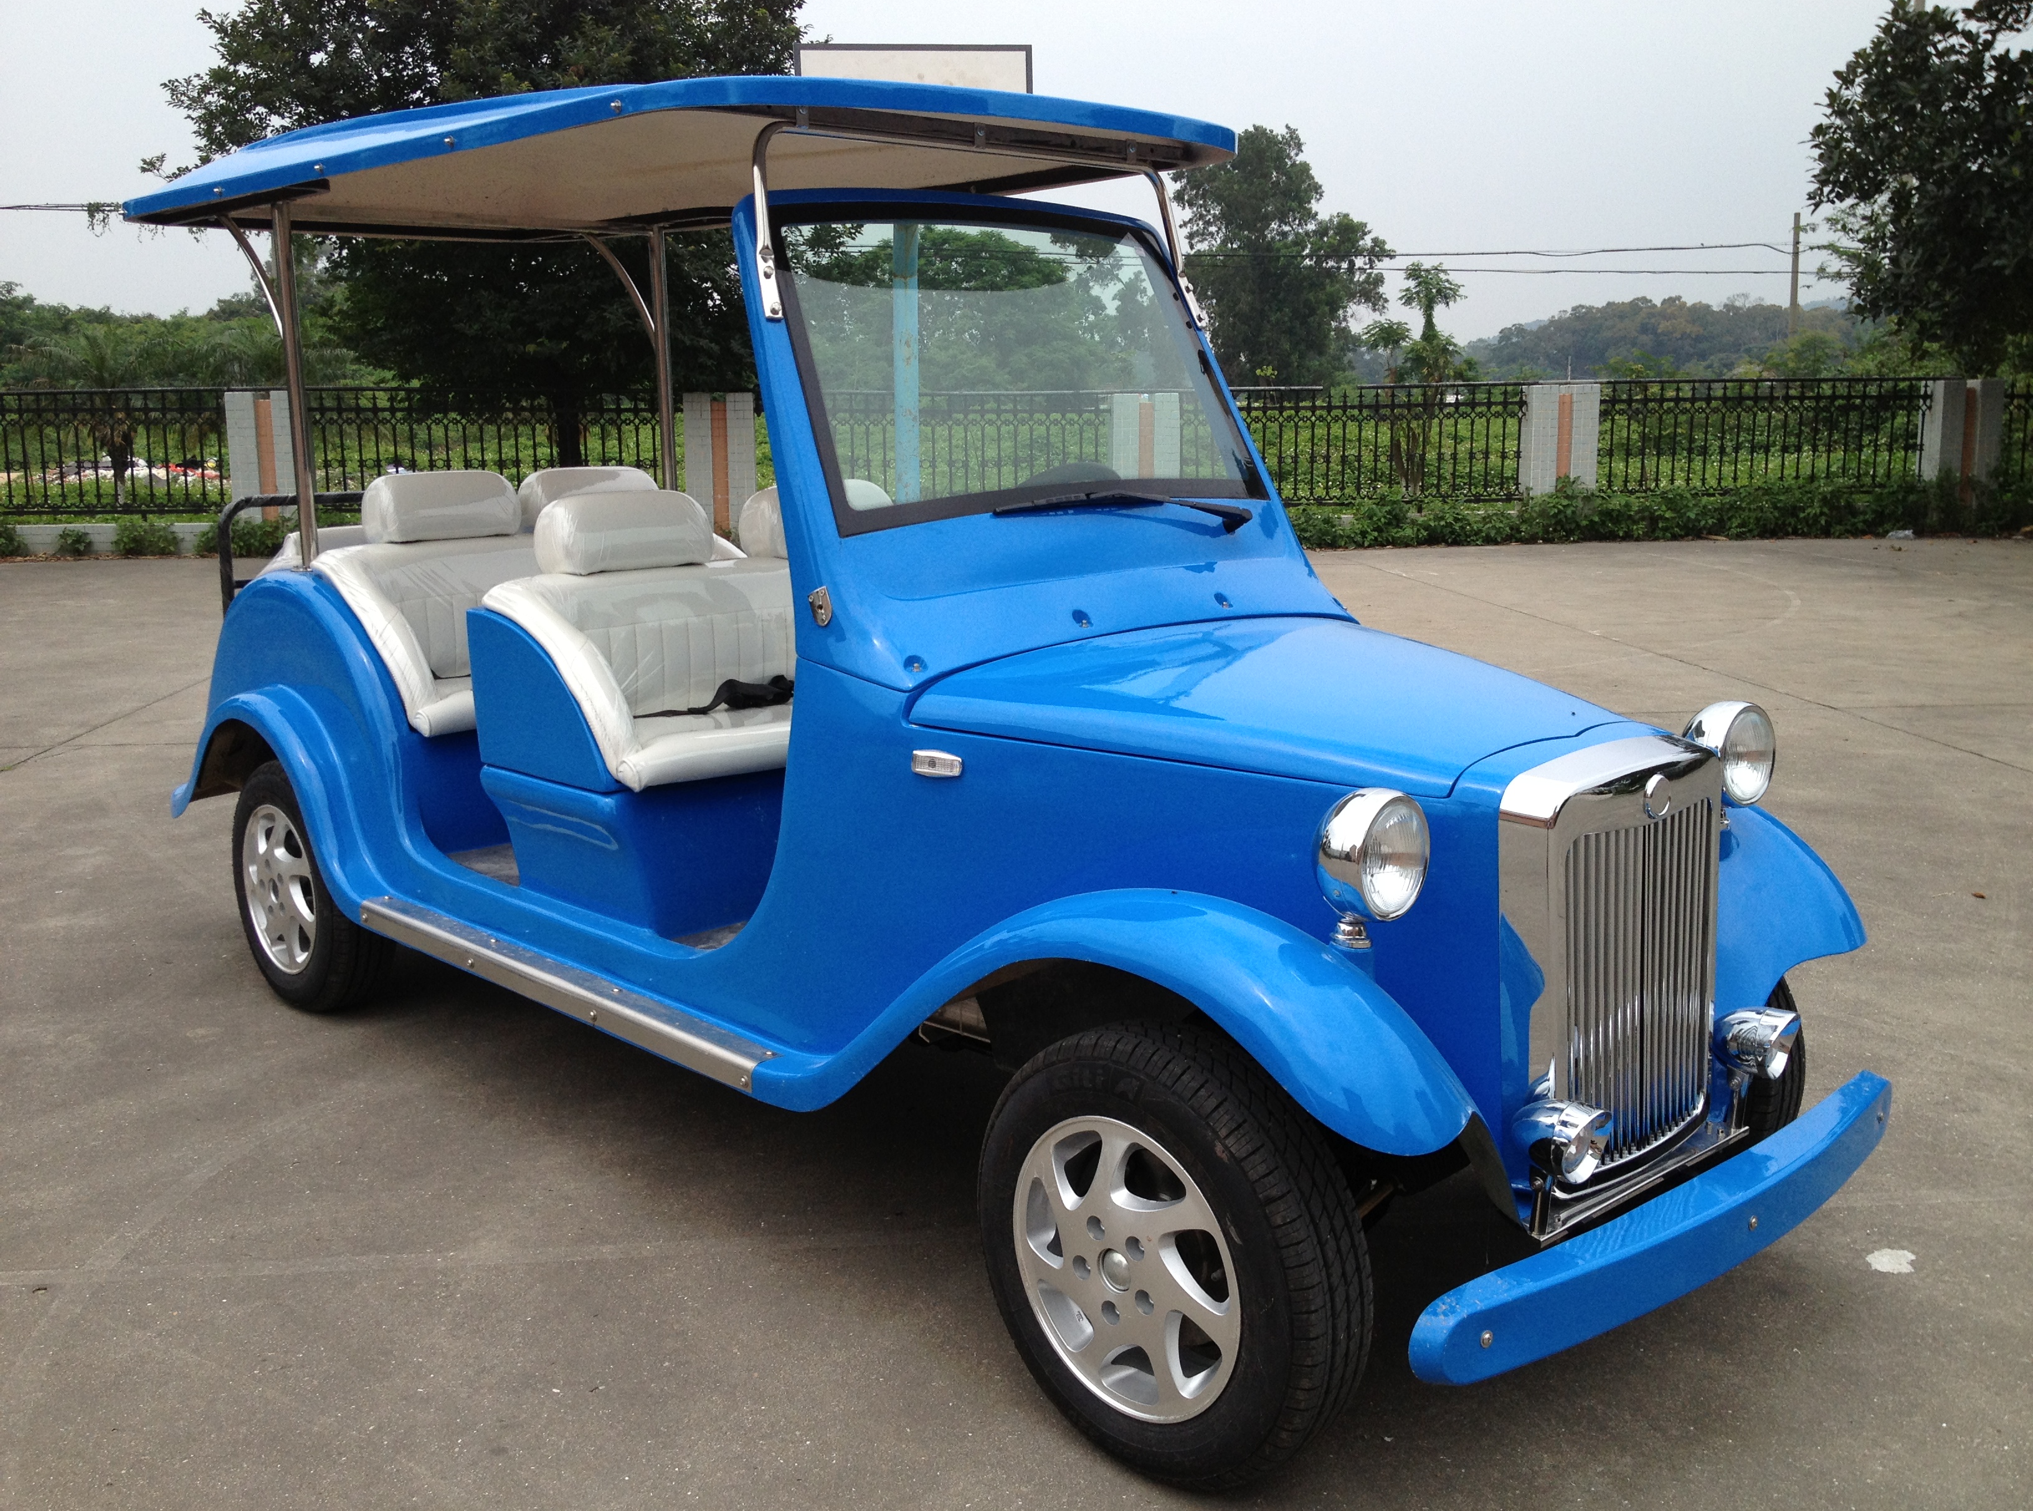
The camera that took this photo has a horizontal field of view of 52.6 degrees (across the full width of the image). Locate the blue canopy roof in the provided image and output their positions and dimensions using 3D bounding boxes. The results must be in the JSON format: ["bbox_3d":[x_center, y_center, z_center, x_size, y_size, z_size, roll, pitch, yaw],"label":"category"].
[{"bbox_3d":[-0.807,-1.250,4.261,1.250,0.200,2.530,-9,14,-41],"label":"blue canopy roof"}]

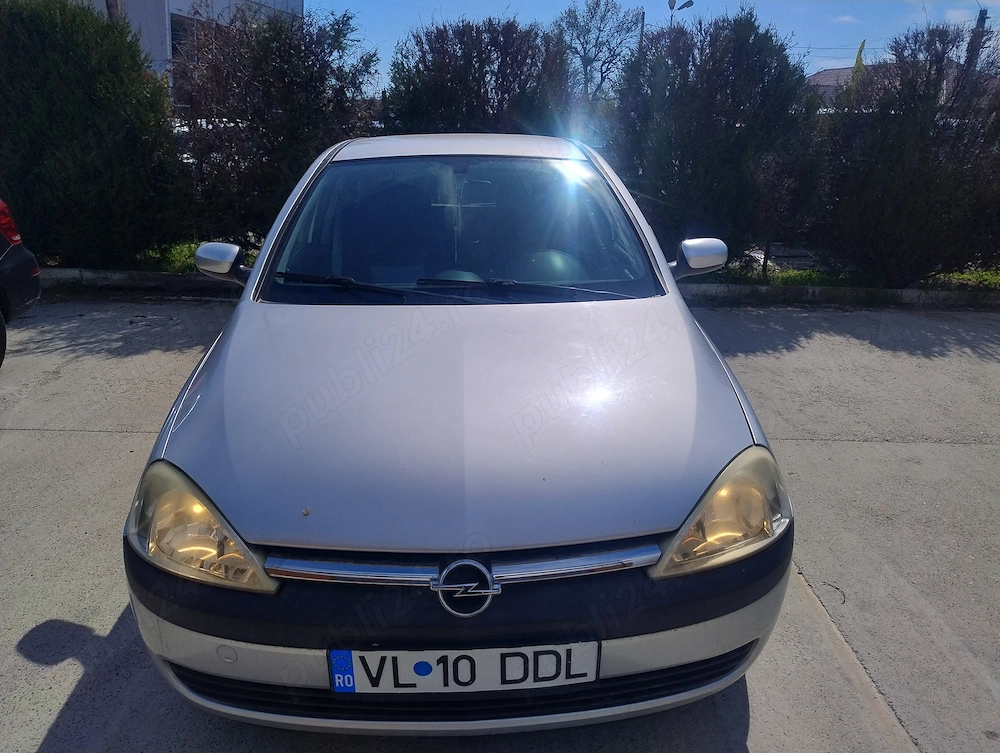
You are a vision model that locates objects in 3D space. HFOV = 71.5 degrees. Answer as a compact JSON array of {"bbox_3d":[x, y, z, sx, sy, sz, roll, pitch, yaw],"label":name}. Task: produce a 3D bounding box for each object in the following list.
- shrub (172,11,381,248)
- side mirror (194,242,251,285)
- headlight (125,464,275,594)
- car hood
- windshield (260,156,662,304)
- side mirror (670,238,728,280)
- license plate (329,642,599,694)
[{"bbox_3d":[-2.309,-2.305,7.029,1.900,2.320,1.500,2,19,5],"label":"shrub"},{"bbox_3d":[-0.968,-0.394,2.433,0.195,0.145,0.120,-1,18,-2],"label":"side mirror"},{"bbox_3d":[-0.645,0.309,1.510,0.390,0.200,0.250,2,21,7],"label":"headlight"},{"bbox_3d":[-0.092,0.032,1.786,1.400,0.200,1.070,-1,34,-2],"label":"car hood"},{"bbox_3d":[-0.128,-0.534,2.403,1.320,0.150,0.914,-1,49,-2],"label":"windshield"},{"bbox_3d":[0.713,-0.421,2.494,0.195,0.145,0.120,-1,18,-2],"label":"side mirror"},{"bbox_3d":[-0.065,0.571,1.369,0.525,0.113,0.030,-1,20,-2],"label":"license plate"}]

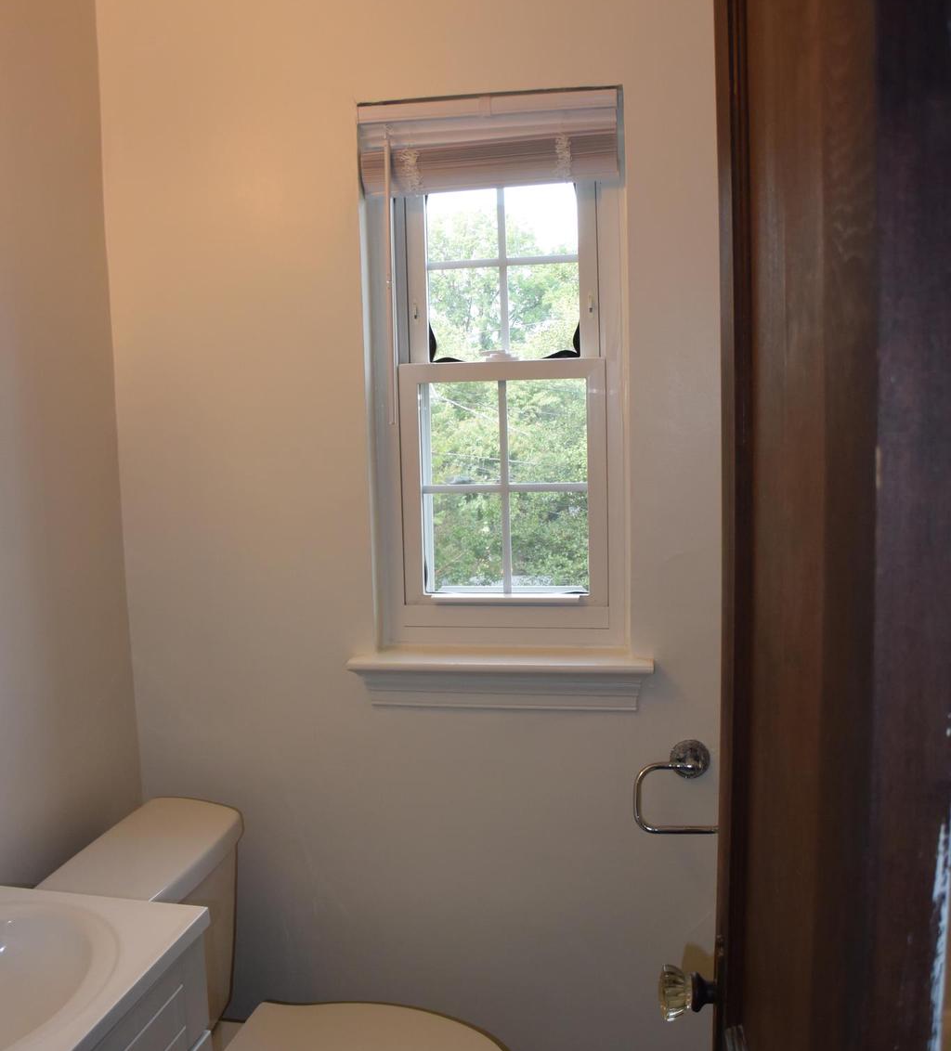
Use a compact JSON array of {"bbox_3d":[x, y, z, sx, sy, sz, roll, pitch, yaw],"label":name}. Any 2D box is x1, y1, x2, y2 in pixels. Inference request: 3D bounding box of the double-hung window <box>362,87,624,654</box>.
[{"bbox_3d":[0.043,-0.258,1.925,0.460,0.965,0.120,-1,5,11],"label":"double-hung window"}]

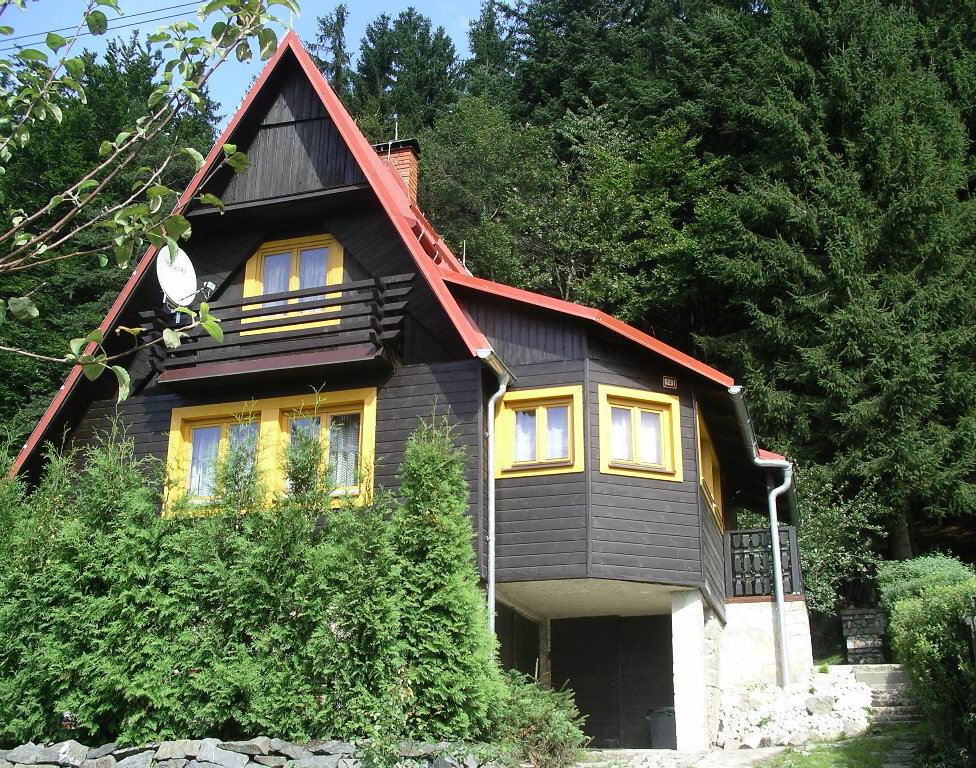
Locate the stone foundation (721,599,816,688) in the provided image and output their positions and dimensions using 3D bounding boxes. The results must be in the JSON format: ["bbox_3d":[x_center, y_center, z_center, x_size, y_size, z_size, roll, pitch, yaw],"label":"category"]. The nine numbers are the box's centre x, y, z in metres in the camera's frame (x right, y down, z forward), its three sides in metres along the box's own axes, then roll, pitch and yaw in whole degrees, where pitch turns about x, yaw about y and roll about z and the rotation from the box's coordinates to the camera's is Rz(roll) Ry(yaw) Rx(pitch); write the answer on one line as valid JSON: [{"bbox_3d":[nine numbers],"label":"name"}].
[{"bbox_3d":[4.502,4.217,17.582,1.300,1.349,1.300,-5,-19,17],"label":"stone foundation"}]

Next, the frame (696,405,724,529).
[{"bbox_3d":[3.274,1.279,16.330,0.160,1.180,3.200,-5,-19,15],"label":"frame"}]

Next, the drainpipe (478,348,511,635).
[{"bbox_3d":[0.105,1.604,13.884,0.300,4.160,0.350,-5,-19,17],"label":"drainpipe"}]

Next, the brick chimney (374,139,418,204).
[{"bbox_3d":[-1.536,-3.403,18.174,0.720,1.058,0.480,-5,-19,17],"label":"brick chimney"}]

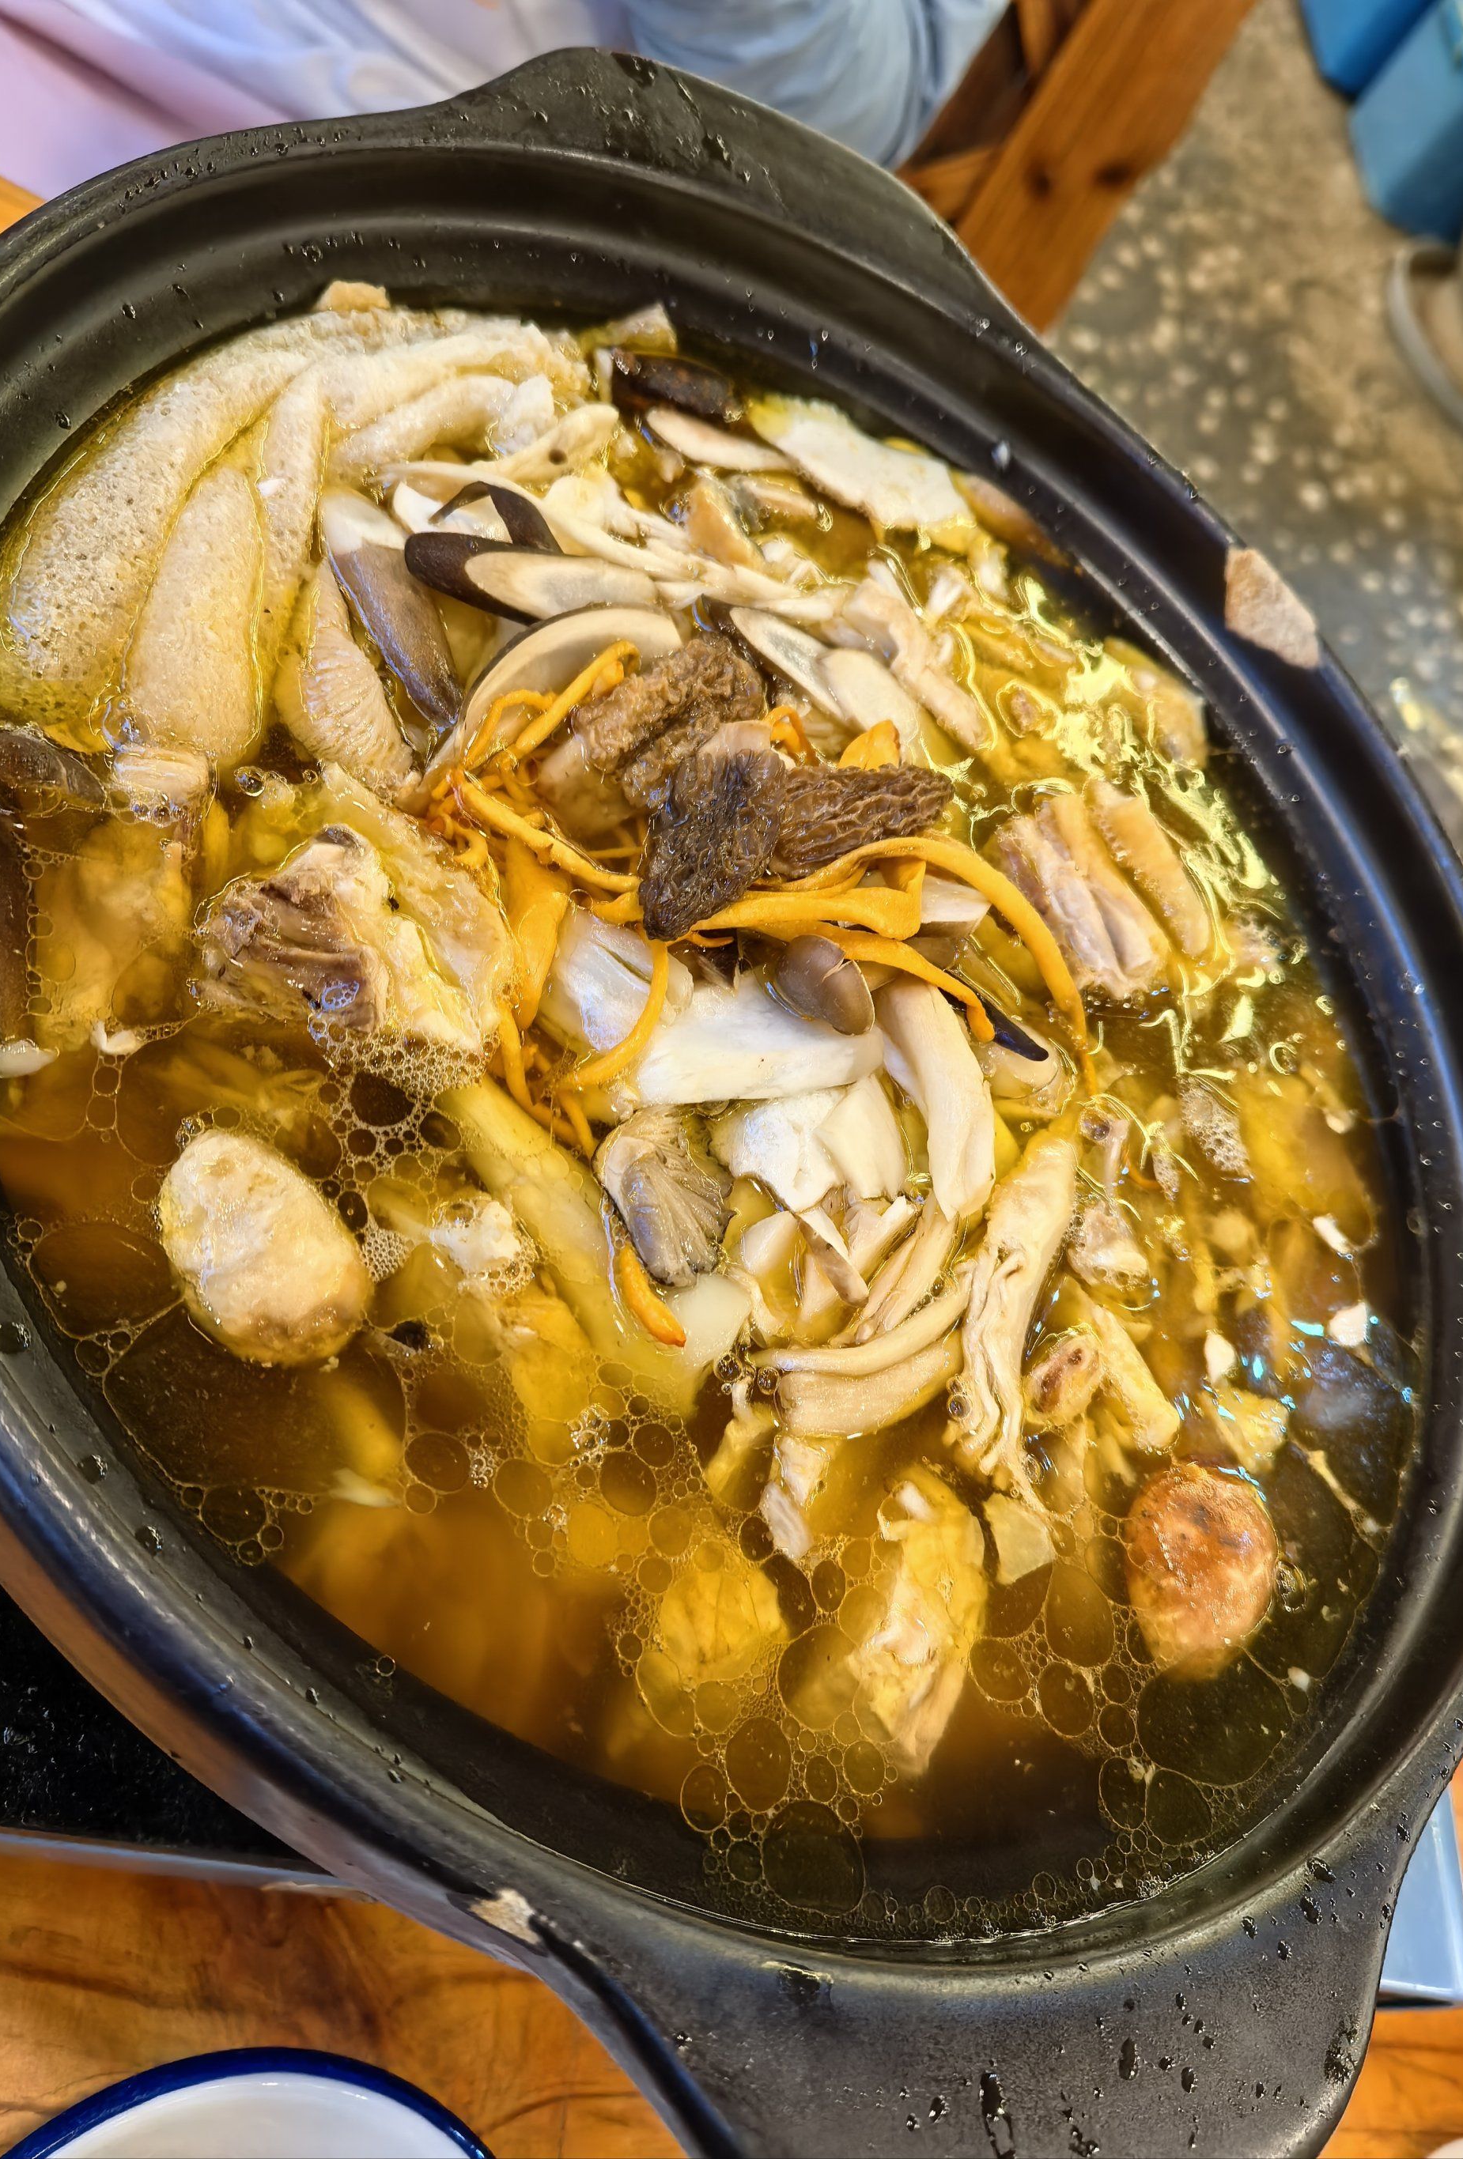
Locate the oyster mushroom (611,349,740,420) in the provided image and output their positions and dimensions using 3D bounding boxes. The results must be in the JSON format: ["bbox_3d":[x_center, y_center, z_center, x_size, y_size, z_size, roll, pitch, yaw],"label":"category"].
[{"bbox_3d":[-0.010,-0.132,0.321,0.026,0.010,0.013,6,64,-32],"label":"oyster mushroom"}]

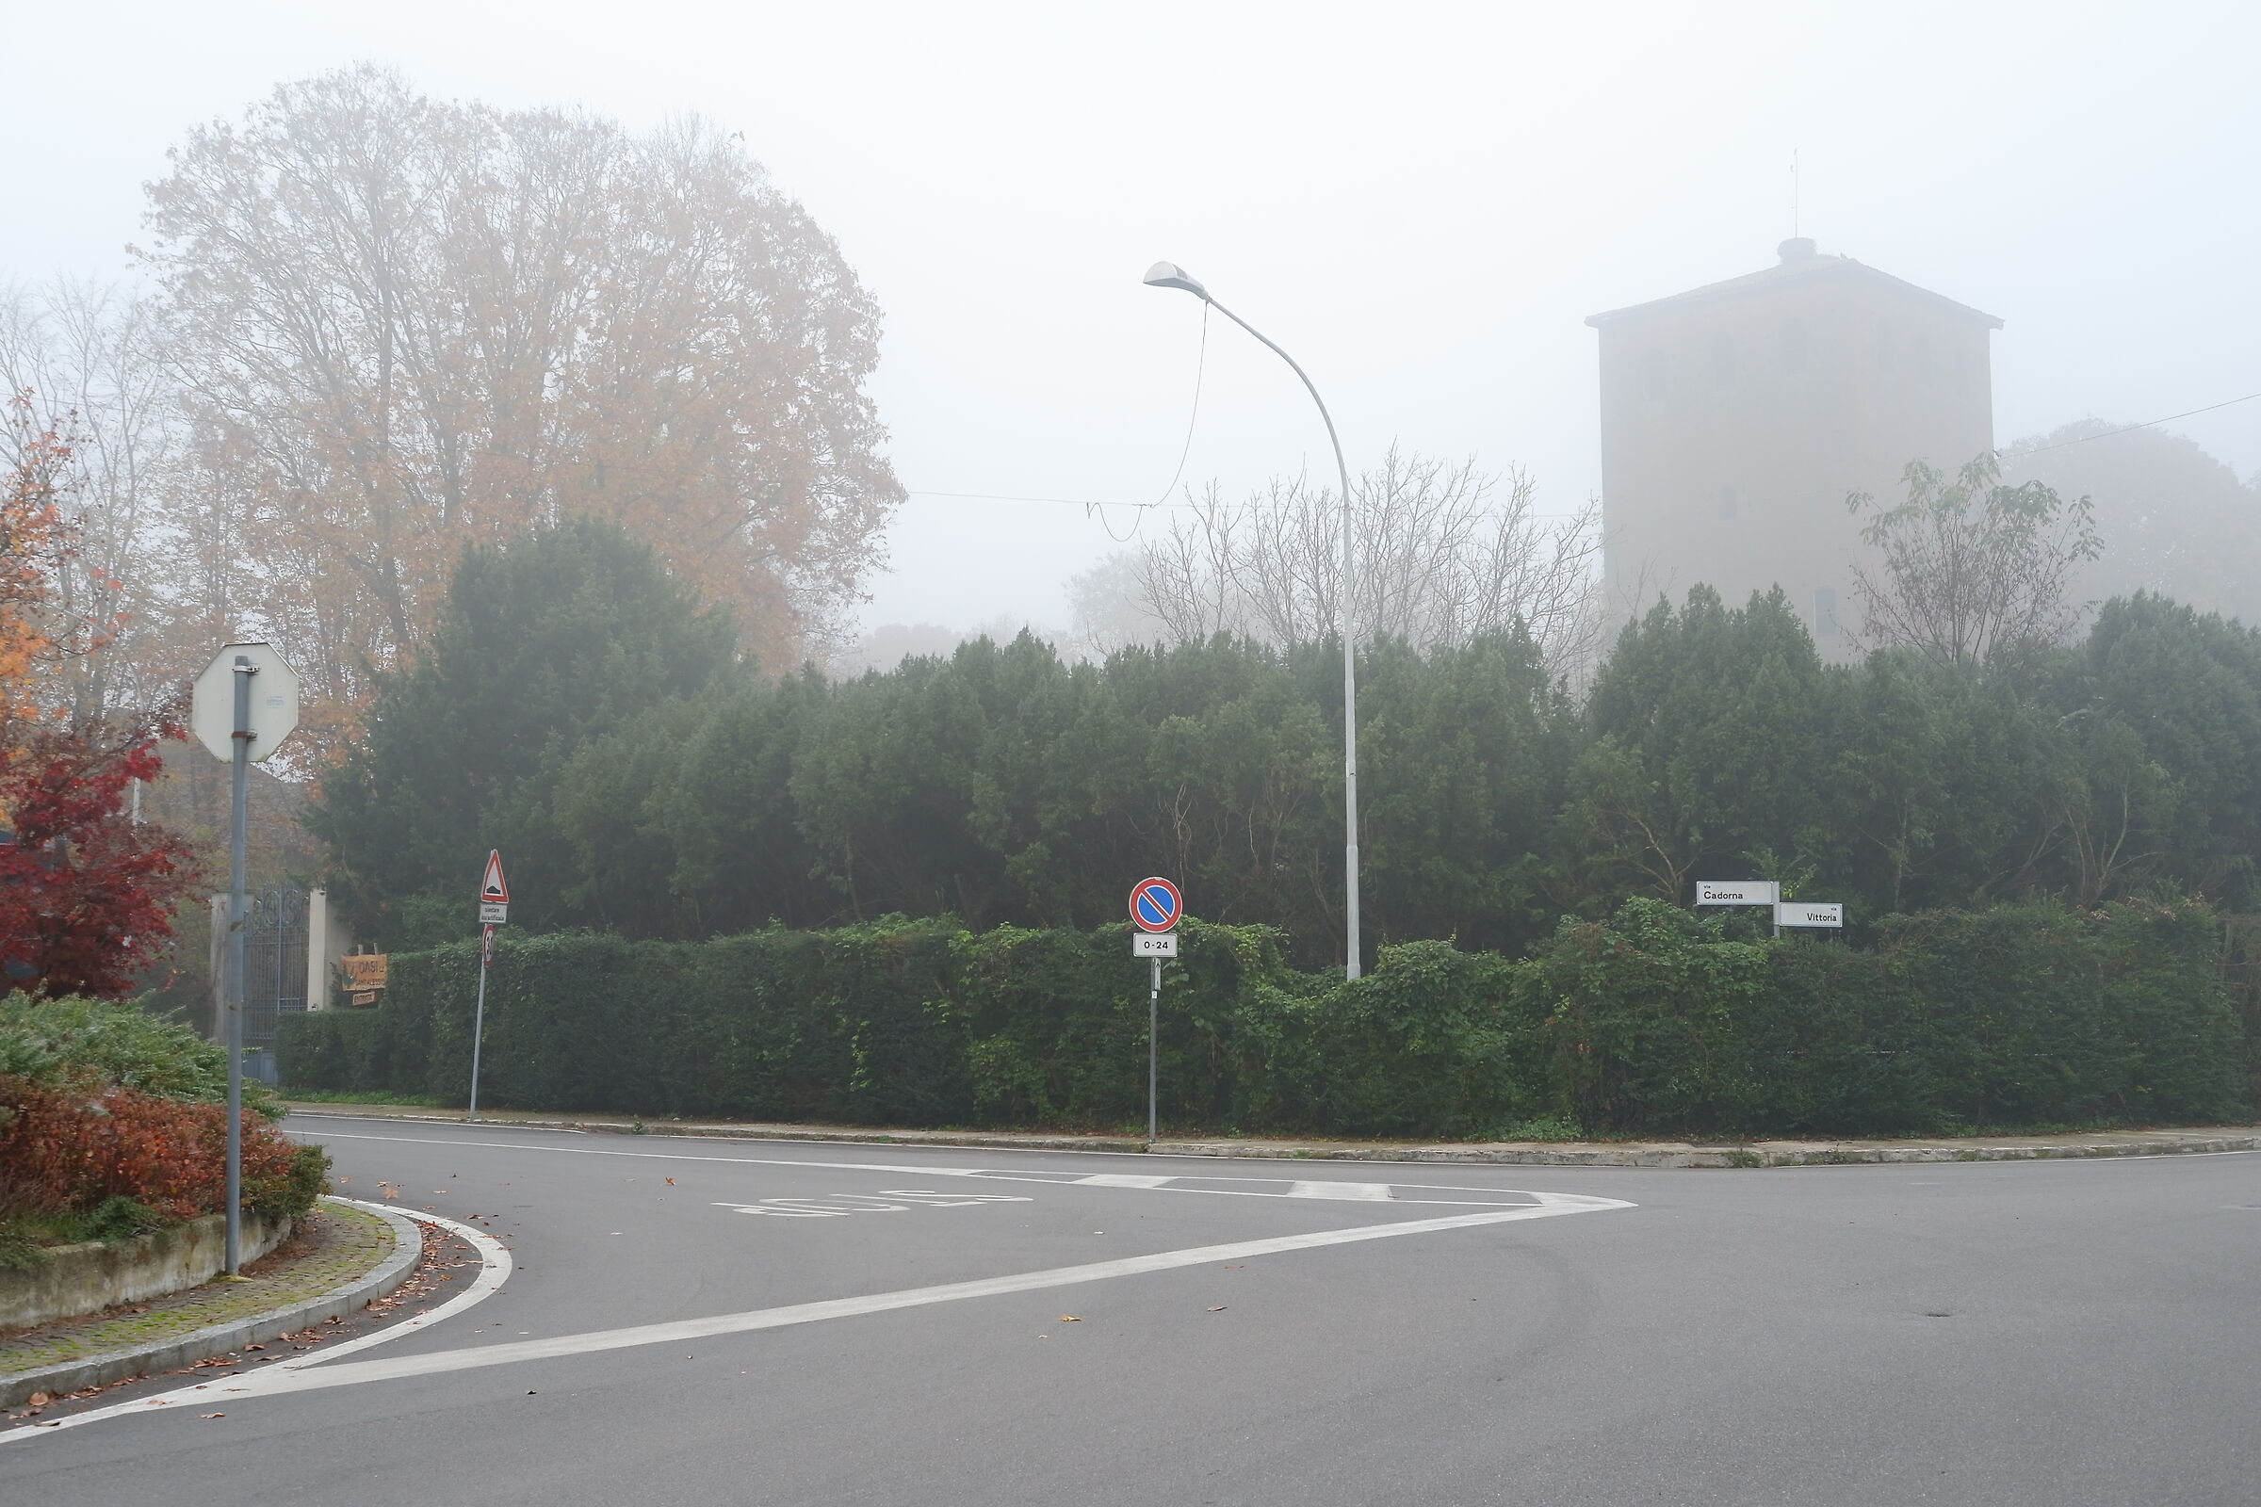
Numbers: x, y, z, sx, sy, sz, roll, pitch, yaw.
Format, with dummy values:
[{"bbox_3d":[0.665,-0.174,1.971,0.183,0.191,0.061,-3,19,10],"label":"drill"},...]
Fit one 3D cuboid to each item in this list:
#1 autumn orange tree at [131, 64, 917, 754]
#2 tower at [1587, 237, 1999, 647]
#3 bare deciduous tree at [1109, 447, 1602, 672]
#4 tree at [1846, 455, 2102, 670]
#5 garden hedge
[{"bbox_3d":[-14.953,-4.622,62.849,18.020,25.170,17.640,0,-6,0],"label":"autumn orange tree"},{"bbox_3d":[26.753,-4.400,102.474,11.850,33.170,11.850,-6,-9,45],"label":"tower"},{"bbox_3d":[4.593,0.270,52.268,9.740,13.190,8.500,0,-6,0],"label":"bare deciduous tree"},{"bbox_3d":[13.947,0.401,42.197,4.060,10.790,3.980,0,-6,0],"label":"tree"},{"bbox_3d":[-1.693,3.649,35.256,30.970,2.730,9.710,-3,-7,23],"label":"garden hedge"}]

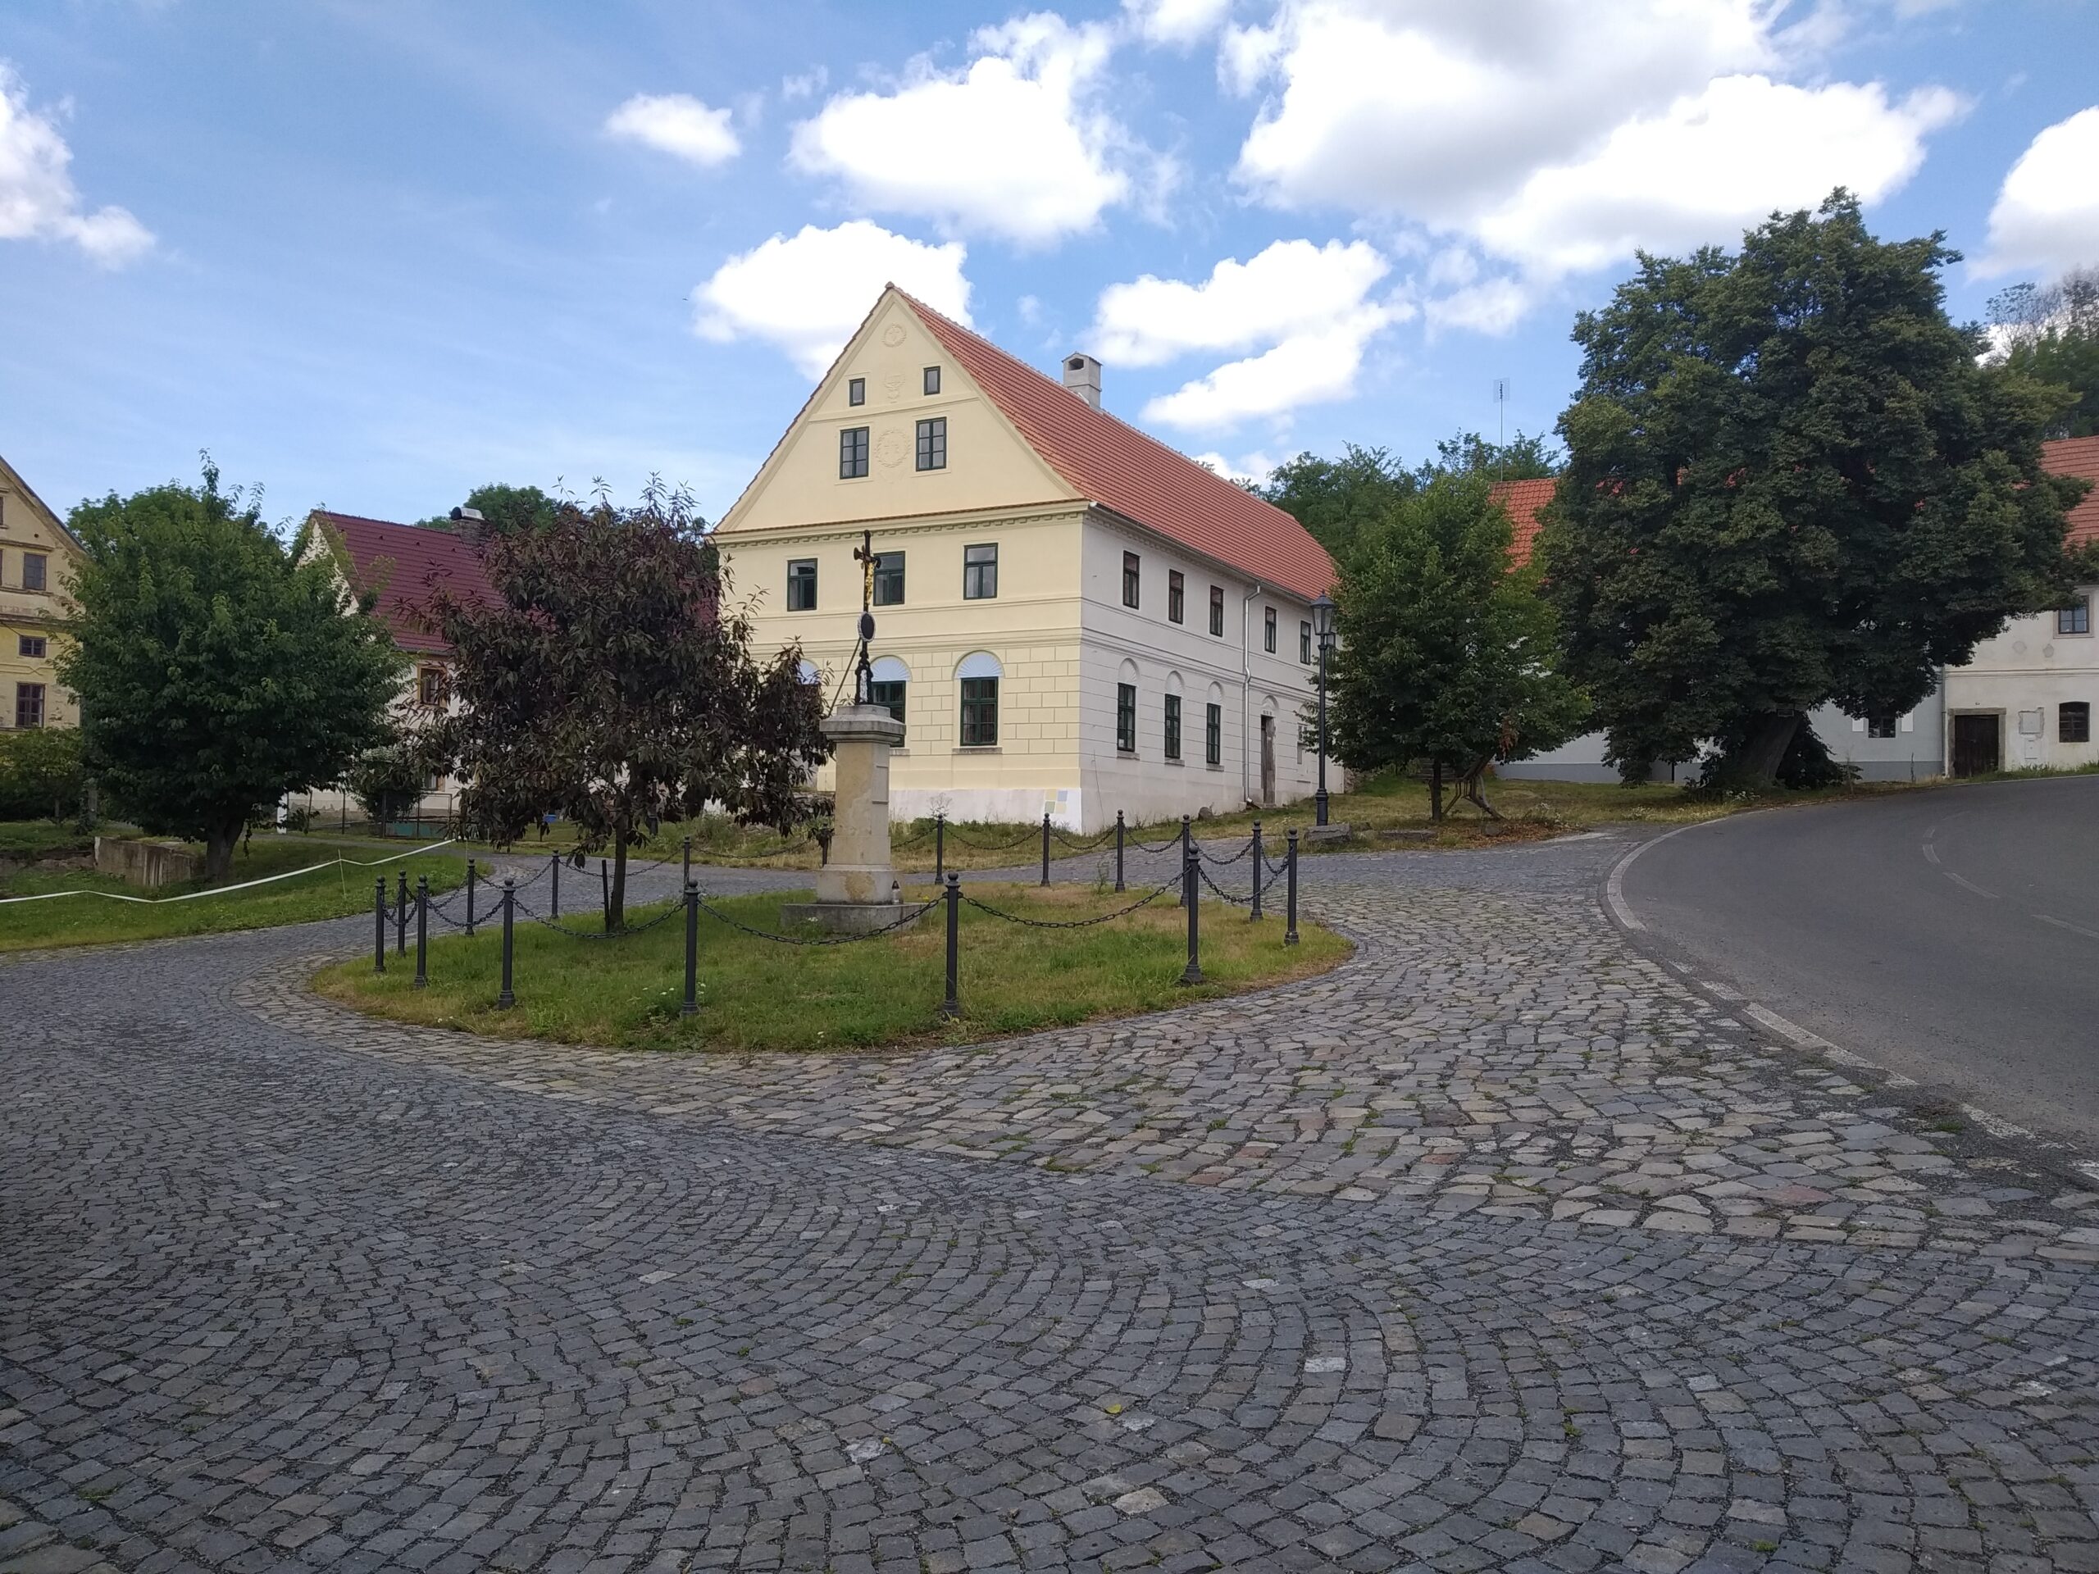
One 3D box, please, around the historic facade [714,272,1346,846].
[{"bbox_3d":[2.850,-5.251,51.314,10.400,13.800,30.400,0,-2,26],"label":"historic facade"}]

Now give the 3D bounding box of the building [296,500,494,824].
[{"bbox_3d":[-21.008,-4.188,62.722,11.400,11.250,16.400,-1,-2,40],"label":"building"}]

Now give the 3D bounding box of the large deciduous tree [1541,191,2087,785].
[{"bbox_3d":[19.631,-7.688,40.500,14.028,15.250,13.327,0,-2,0],"label":"large deciduous tree"}]

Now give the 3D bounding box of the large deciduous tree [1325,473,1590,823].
[{"bbox_3d":[8.375,-2.915,32.400,5.257,7.077,4.994,0,-2,0],"label":"large deciduous tree"}]

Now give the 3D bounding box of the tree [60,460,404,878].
[{"bbox_3d":[-18.666,-2.659,36.000,7.864,9.474,7.549,0,-2,0],"label":"tree"}]

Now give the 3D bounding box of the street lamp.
[{"bbox_3d":[5.350,-1.522,30.800,0.480,4.629,0.480,0,-2,0],"label":"street lamp"}]

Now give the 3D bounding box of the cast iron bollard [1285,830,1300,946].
[{"bbox_3d":[2.034,0.843,13.223,0.140,0.960,0.140,0,-2,0],"label":"cast iron bollard"}]

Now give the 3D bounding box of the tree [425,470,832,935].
[{"bbox_3d":[-5.094,-0.978,18.800,4.889,5.338,4.644,0,-2,0],"label":"tree"}]

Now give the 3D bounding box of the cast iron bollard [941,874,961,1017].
[{"bbox_3d":[-0.647,1.063,10.528,0.145,0.960,0.145,0,-2,0],"label":"cast iron bollard"}]

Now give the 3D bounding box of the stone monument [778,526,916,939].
[{"bbox_3d":[-2.074,-0.611,16.785,1.270,4.250,1.100,0,-2,16],"label":"stone monument"}]

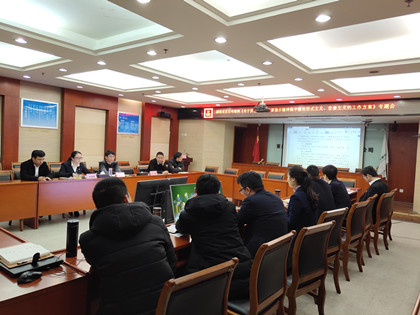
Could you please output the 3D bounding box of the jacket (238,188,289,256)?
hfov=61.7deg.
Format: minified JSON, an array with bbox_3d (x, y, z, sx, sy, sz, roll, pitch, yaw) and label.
[{"bbox_3d":[0.417,0.599,2.926,0.480,0.660,0.500,3,2,41],"label":"jacket"}]

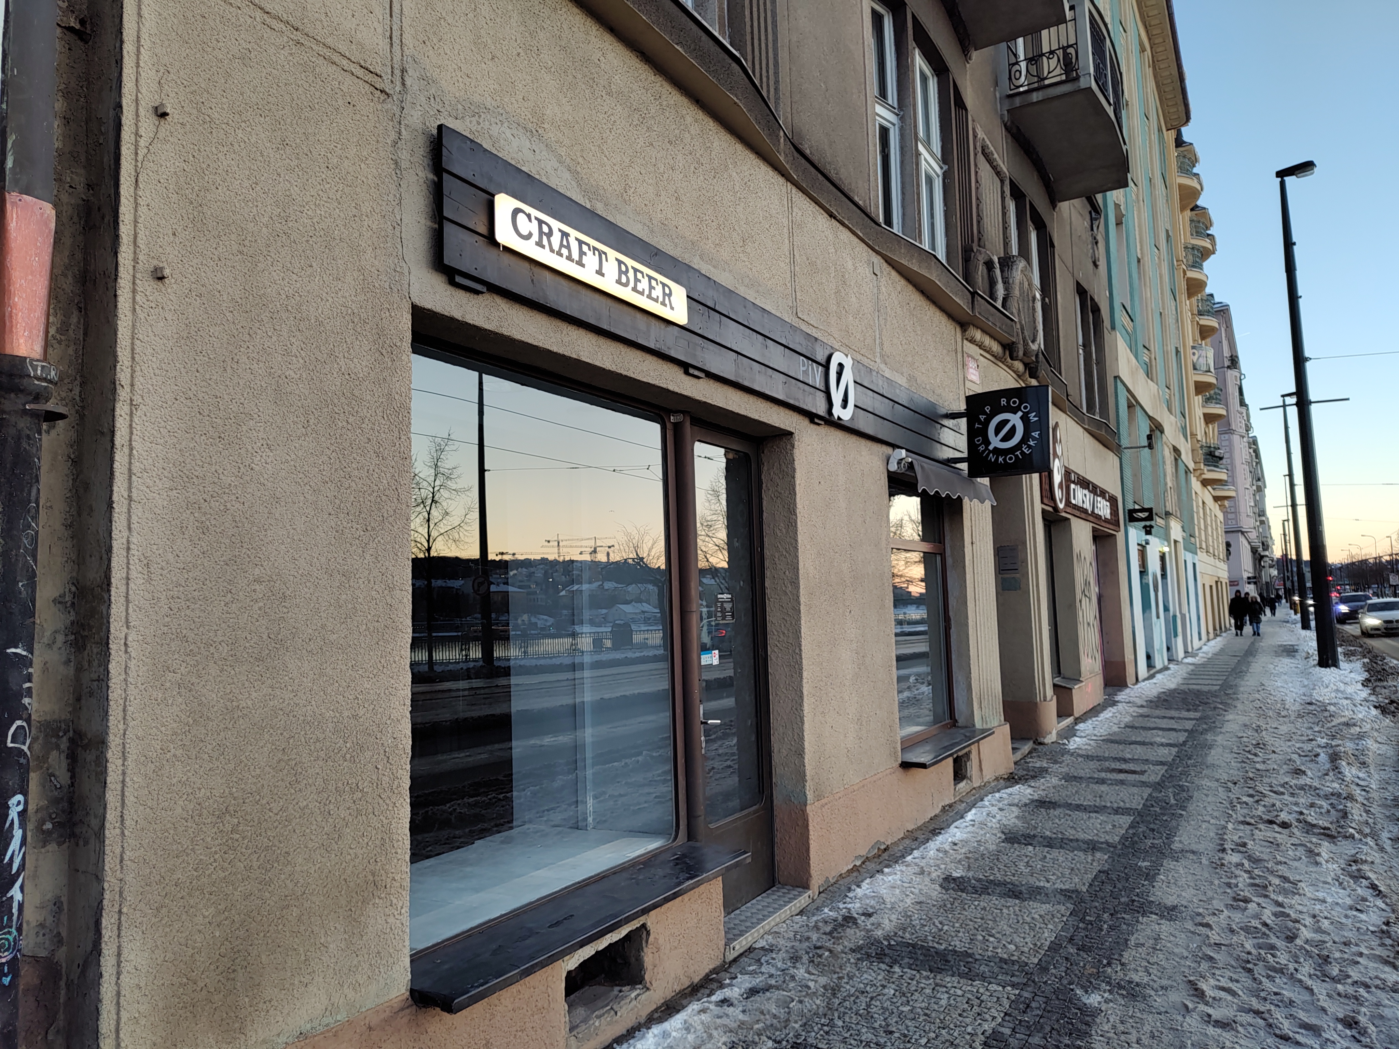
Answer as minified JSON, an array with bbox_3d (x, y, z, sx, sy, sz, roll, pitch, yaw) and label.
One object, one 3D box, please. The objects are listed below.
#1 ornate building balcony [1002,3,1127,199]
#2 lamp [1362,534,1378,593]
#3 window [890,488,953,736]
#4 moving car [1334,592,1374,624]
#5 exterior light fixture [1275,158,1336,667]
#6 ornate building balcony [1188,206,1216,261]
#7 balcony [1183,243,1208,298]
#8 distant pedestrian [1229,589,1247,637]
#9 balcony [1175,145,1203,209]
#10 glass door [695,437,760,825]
[{"bbox_3d":[4.832,-5.378,12.075,1.100,1.130,3.100,-5,-6,31],"label":"ornate building balcony"},{"bbox_3d":[98.388,6.421,136.619,1.900,10.000,0.350,-5,-6,31],"label":"lamp"},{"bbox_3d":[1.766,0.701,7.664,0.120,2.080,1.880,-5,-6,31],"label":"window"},{"bbox_3d":[36.709,4.667,52.180,1.850,1.650,4.500,-5,-6,31],"label":"moving car"},{"bbox_3d":[13.468,-2.524,20.252,0.820,11.150,0.400,-5,-6,31],"label":"exterior light fixture"},{"bbox_3d":[22.896,-12.997,42.316,0.900,1.450,3.400,-5,-6,32],"label":"ornate building balcony"},{"bbox_3d":[19.323,-9.895,36.227,0.900,1.320,3.400,-5,-6,32],"label":"balcony"},{"bbox_3d":[21.133,3.493,36.504,0.620,1.770,0.400,-5,-6,31],"label":"distant pedestrian"},{"bbox_3d":[19.100,-13.398,36.321,0.900,1.380,3.400,-5,-6,32],"label":"balcony"},{"bbox_3d":[0.181,0.557,5.050,0.080,2.000,0.690,-5,-6,31],"label":"glass door"}]

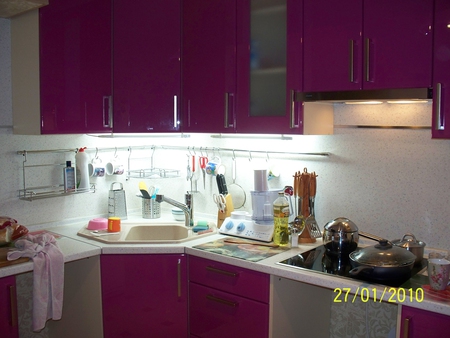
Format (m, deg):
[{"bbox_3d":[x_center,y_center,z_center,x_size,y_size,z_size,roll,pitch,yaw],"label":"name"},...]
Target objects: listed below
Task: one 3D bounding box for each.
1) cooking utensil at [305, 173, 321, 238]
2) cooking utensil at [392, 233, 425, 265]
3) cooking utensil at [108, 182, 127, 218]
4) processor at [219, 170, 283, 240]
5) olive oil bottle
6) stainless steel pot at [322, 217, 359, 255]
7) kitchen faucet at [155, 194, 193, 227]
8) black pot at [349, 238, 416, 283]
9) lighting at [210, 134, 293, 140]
[{"bbox_3d":[0.436,0.178,2.315,0.075,0.325,0.050,-3,6,-30],"label":"cooking utensil"},{"bbox_3d":[0.789,0.335,1.996,0.140,0.126,0.140,0,5,0],"label":"cooking utensil"},{"bbox_3d":[-0.677,0.202,2.945,0.095,0.227,0.078,-4,7,-43],"label":"cooking utensil"},{"bbox_3d":[0.174,0.179,2.518,0.344,0.357,0.235,4,6,35],"label":"processor"},{"bbox_3d":[0.283,0.245,2.318,0.079,0.259,0.079,0,5,0],"label":"olive oil bottle"},{"bbox_3d":[0.555,0.305,2.221,0.172,0.155,0.172,0,5,0],"label":"stainless steel pot"},{"bbox_3d":[-0.286,0.235,2.640,0.235,0.195,0.060,-4,6,-39],"label":"kitchen faucet"},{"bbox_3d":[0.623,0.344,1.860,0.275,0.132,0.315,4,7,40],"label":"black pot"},{"bbox_3d":[0.137,-0.180,2.568,0.545,0.030,0.045,4,7,40],"label":"lighting"}]

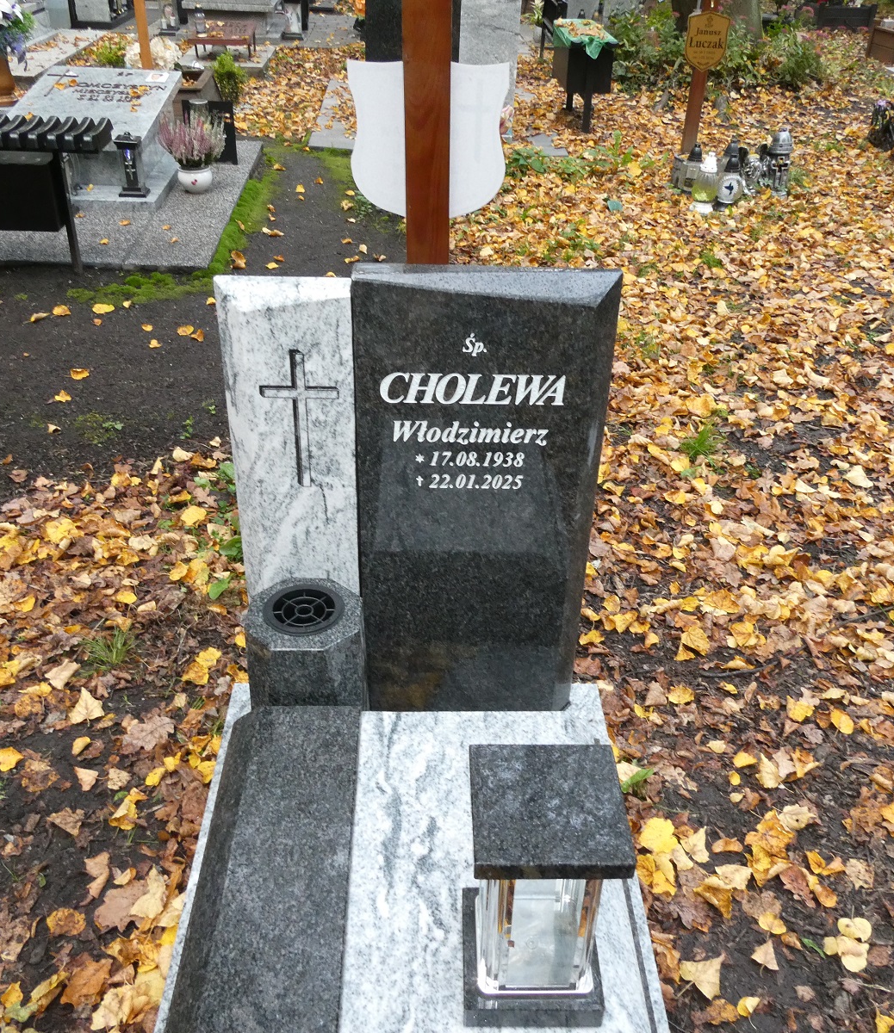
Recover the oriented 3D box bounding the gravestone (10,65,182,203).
[{"bbox_3d":[-1.540,-1.656,4.098,0.780,0.300,1.270,0,34,-4],"label":"gravestone"}]

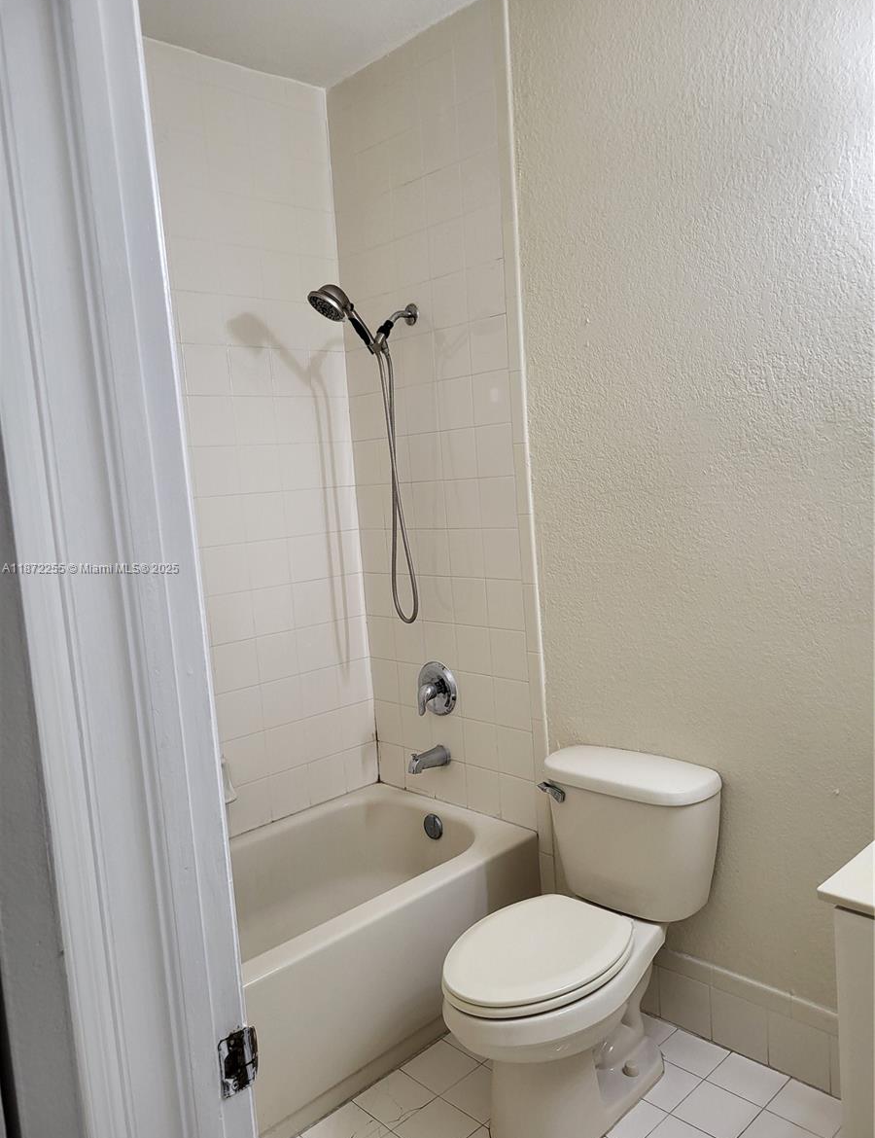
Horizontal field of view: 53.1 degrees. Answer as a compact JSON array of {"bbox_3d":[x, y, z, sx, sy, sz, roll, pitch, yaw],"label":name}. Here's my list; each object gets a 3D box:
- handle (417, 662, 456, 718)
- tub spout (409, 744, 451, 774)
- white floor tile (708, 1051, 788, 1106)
[{"bbox_3d":[-0.029,0.394,2.835,0.083,0.180,0.180,-10,8,-43],"label":"handle"},{"bbox_3d":[-0.035,0.622,2.837,0.143,0.074,0.066,-10,8,-43],"label":"tub spout"},{"bbox_3d":[0.749,1.238,2.119,0.134,0.010,0.150,-10,8,-43],"label":"white floor tile"}]

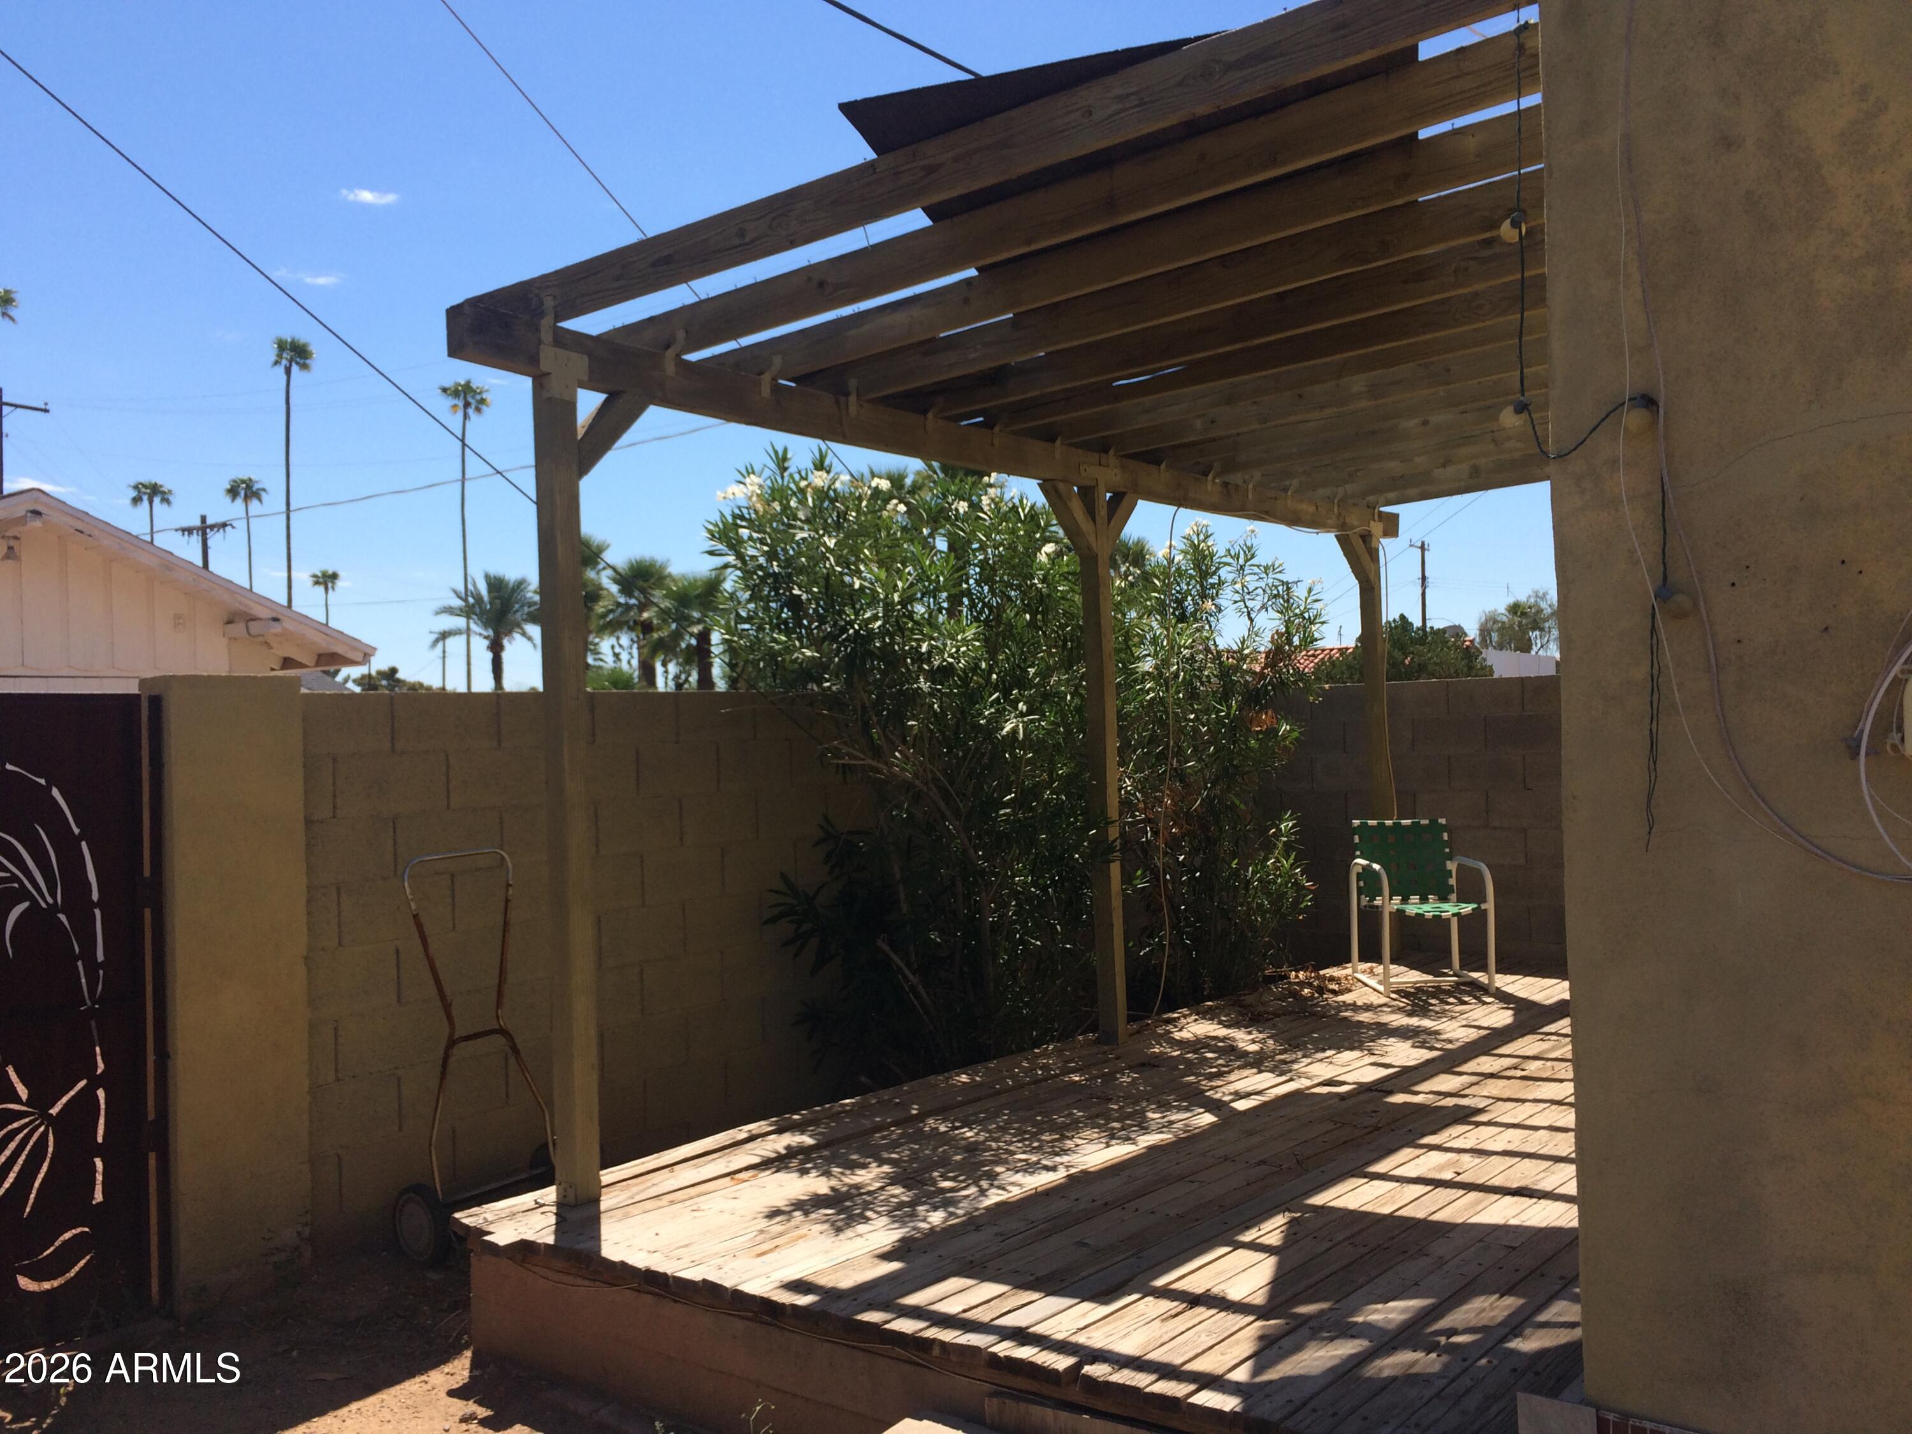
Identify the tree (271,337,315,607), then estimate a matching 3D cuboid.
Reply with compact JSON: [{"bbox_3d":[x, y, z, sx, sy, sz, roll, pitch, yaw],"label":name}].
[{"bbox_3d":[-35.267,-8.783,85.948,2.406,23.265,2.406,-1,0,0],"label":"tree"}]

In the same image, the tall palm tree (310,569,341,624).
[{"bbox_3d":[-50.899,-4.305,129.965,2.546,15.522,2.546,-1,0,0],"label":"tall palm tree"}]

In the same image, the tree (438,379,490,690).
[{"bbox_3d":[-25.166,-7.480,82.955,2.709,20.110,2.709,-1,0,0],"label":"tree"}]

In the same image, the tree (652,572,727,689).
[{"bbox_3d":[-8.798,-1.470,53.984,2.568,6.983,2.568,-1,0,0],"label":"tree"}]

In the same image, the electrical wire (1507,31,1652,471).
[{"bbox_3d":[1.002,-0.759,2.570,0.220,0.710,0.080,-2,0,38],"label":"electrical wire"}]

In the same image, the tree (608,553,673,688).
[{"bbox_3d":[-10.903,-1.743,54.983,2.616,7.647,2.616,-1,0,0],"label":"tree"}]

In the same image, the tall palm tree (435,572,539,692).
[{"bbox_3d":[-17.162,-1.568,59.983,4.476,7.666,4.476,-1,0,0],"label":"tall palm tree"}]

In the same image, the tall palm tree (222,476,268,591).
[{"bbox_3d":[-43.225,-5.825,97.960,2.742,17.875,2.742,-1,0,0],"label":"tall palm tree"}]

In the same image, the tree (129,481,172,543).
[{"bbox_3d":[-49.030,-5.613,97.960,2.833,17.752,2.833,-1,0,0],"label":"tree"}]

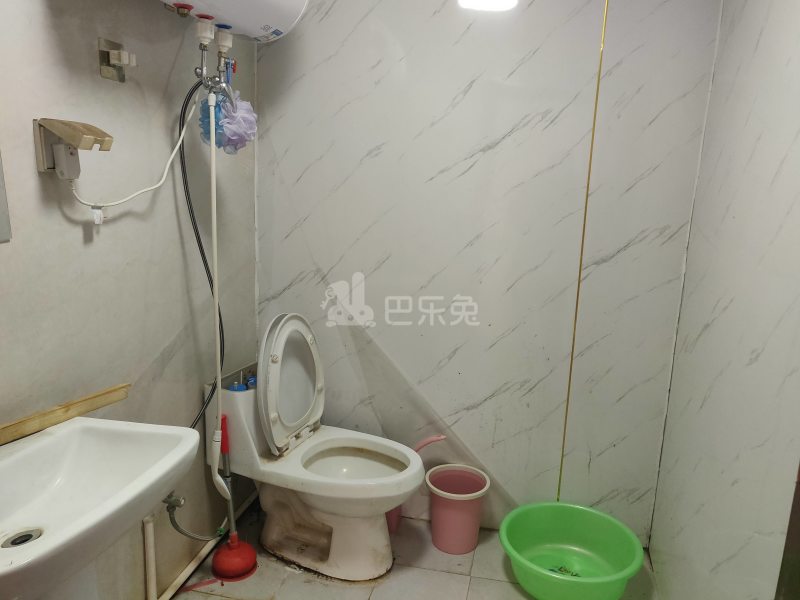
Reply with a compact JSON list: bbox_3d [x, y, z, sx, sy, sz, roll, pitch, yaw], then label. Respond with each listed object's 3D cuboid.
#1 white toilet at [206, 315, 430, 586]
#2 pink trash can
[{"bbox_3d":[-0.241,0.474,1.958,0.694,0.831,0.381,6,11,19],"label":"white toilet"},{"bbox_3d":[0.206,0.766,2.108,0.227,0.248,0.227,4,11,11],"label":"pink trash can"}]

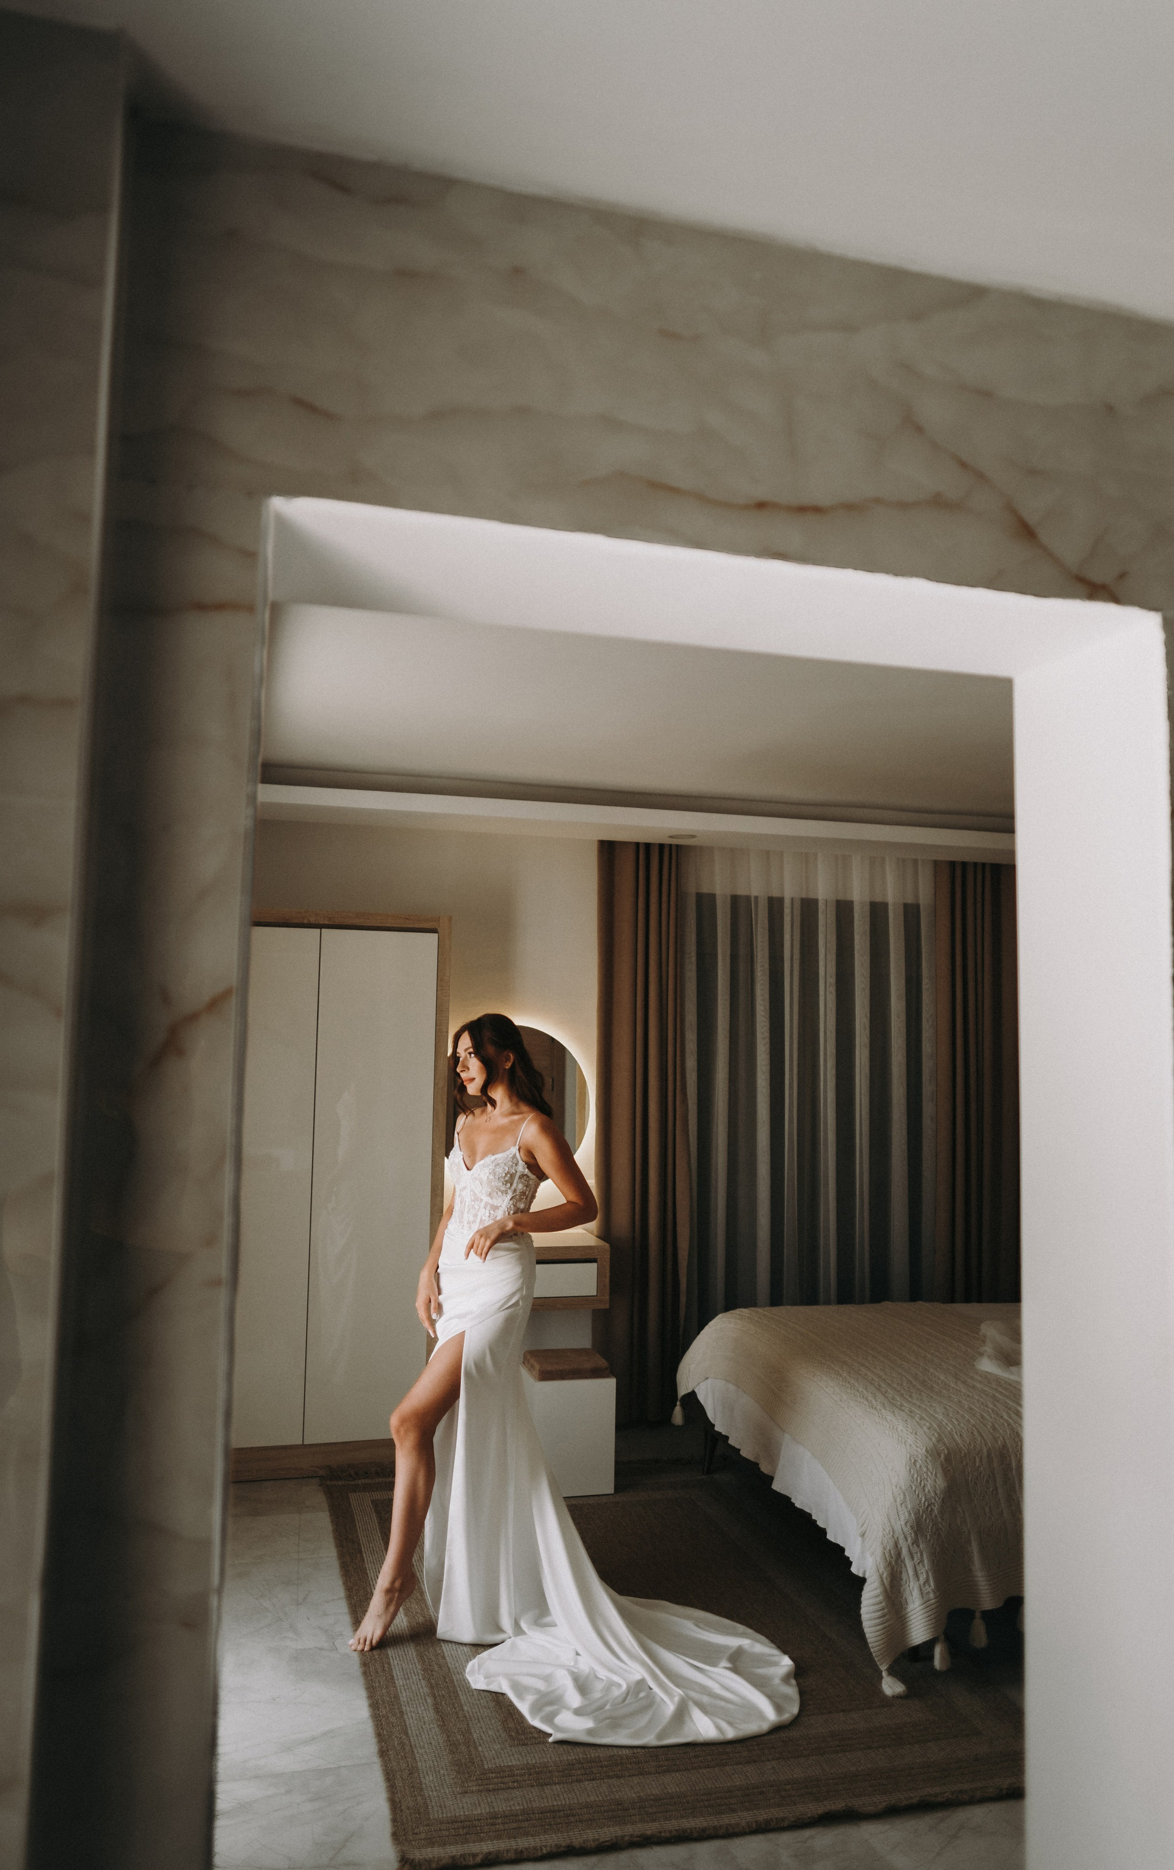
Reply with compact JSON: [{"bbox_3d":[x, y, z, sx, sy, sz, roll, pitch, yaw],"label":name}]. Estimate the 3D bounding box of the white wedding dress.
[{"bbox_3d":[0.119,1.199,3.298,0.872,1.370,0.826,-3,-6,40],"label":"white wedding dress"}]

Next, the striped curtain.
[{"bbox_3d":[1.002,0.865,5.585,1.320,2.429,0.130,2,-5,-14],"label":"striped curtain"}]

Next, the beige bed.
[{"bbox_3d":[1.560,1.672,4.228,2.080,0.630,1.740,2,-5,-14],"label":"beige bed"}]

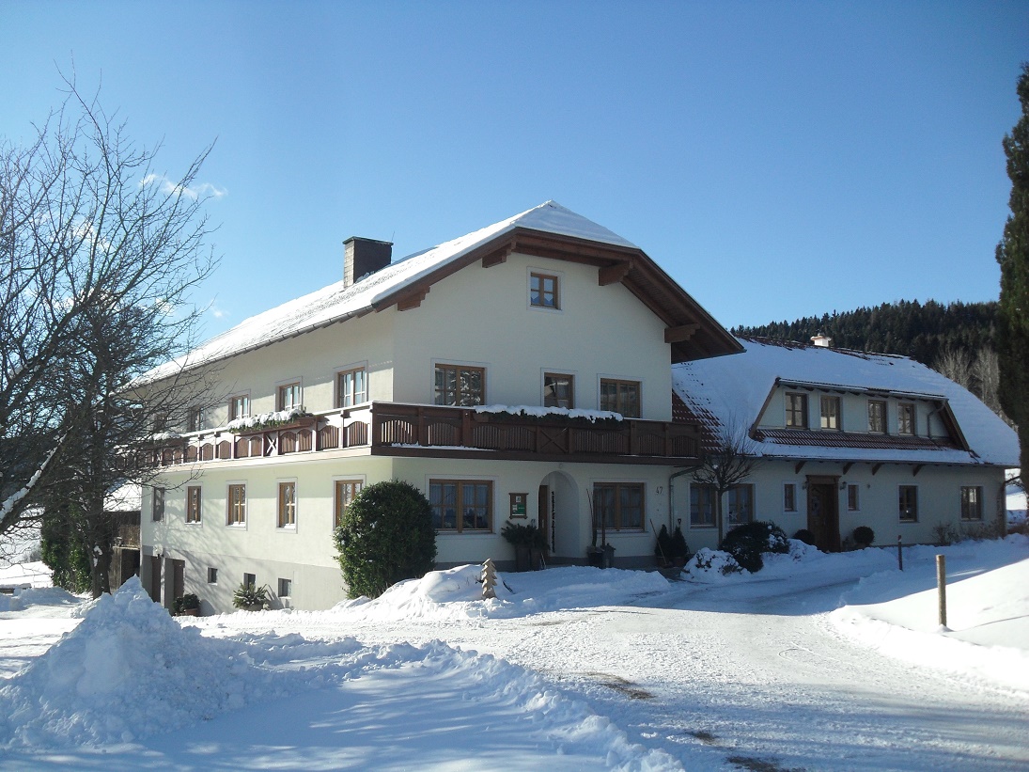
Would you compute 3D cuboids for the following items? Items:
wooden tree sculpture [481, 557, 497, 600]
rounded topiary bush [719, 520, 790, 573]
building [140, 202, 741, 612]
[{"bbox_3d":[-0.478,3.638,19.600,0.280,0.840,0.260,0,-7,-1],"label":"wooden tree sculpture"},{"bbox_3d":[6.312,4.208,27.400,1.800,1.420,1.700,0,-7,0],"label":"rounded topiary bush"},{"bbox_3d":[-5.139,1.530,35.987,12.000,12.000,24.400,5,-8,-34],"label":"building"}]

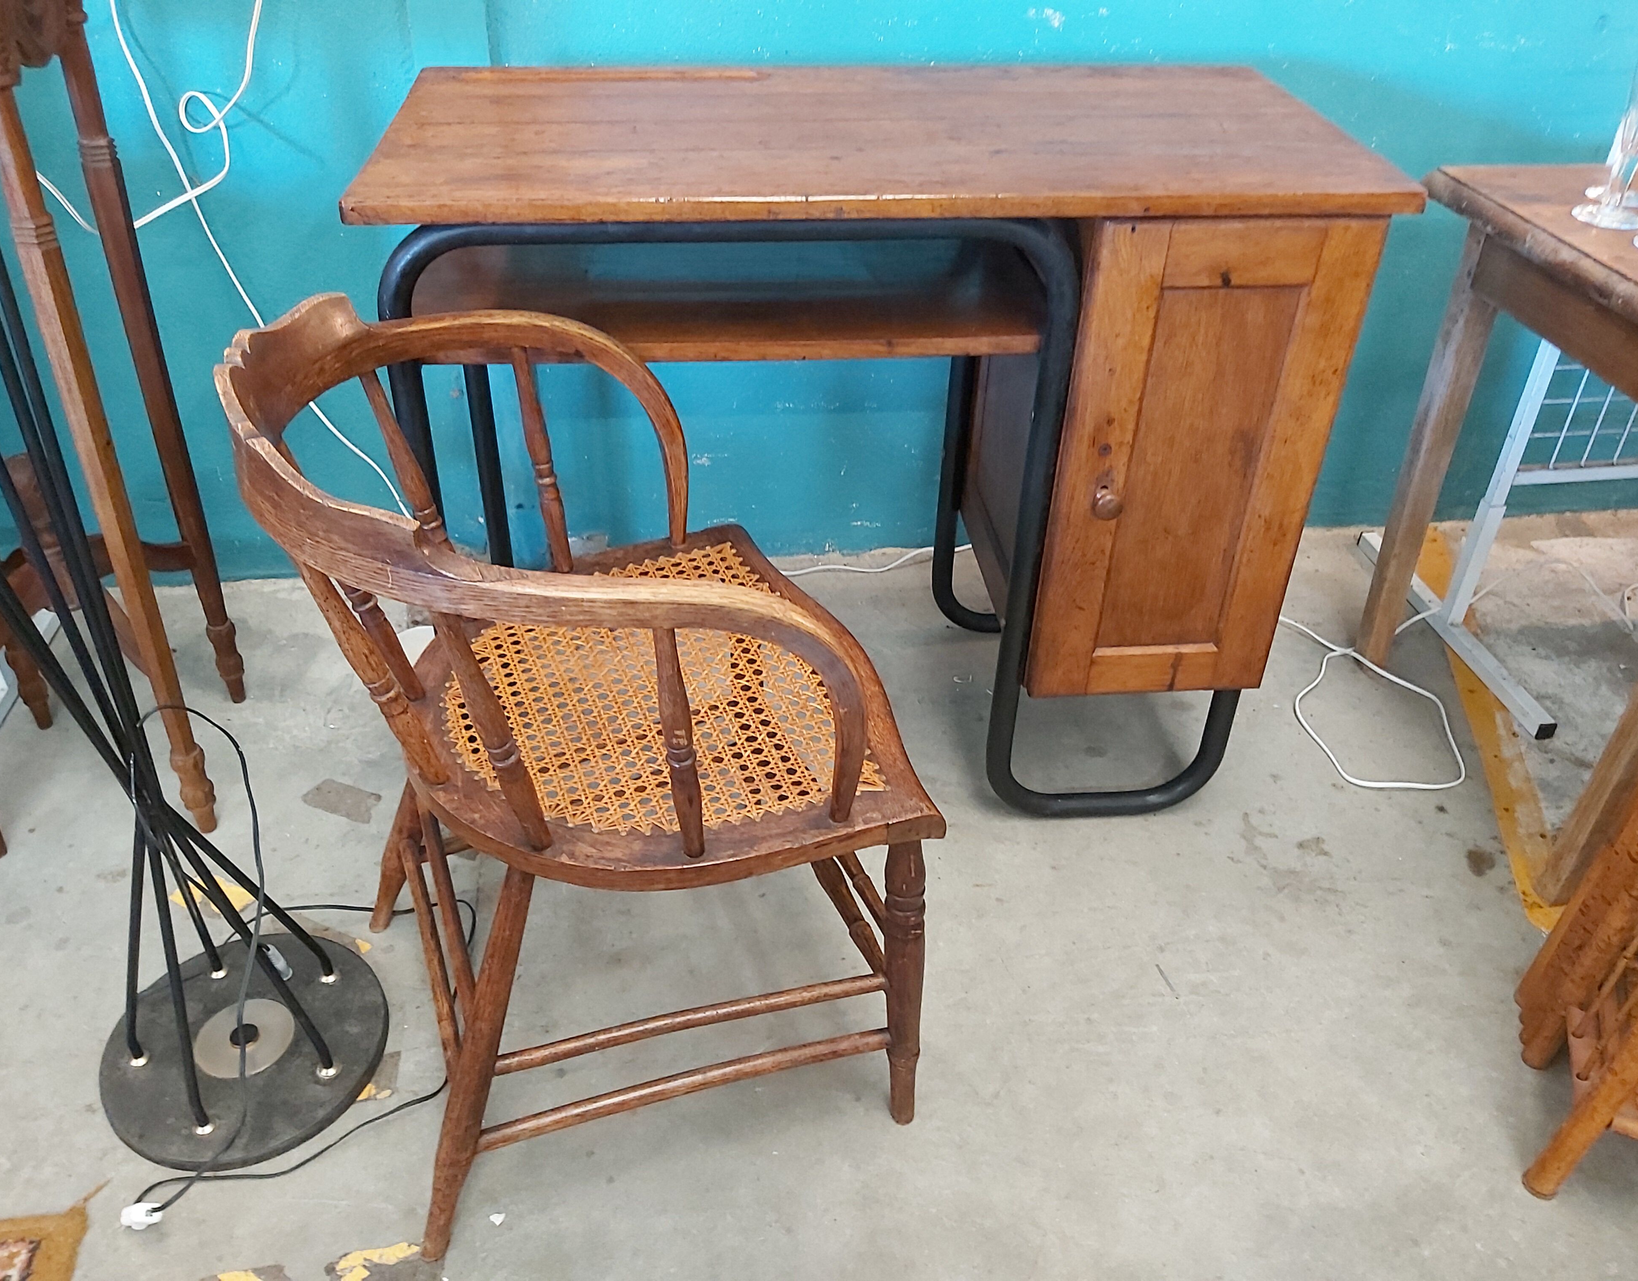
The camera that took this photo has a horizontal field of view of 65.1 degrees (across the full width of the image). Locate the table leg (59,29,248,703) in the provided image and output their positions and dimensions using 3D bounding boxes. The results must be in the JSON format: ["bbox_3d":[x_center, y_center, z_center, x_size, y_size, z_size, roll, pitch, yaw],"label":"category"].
[{"bbox_3d":[-0.786,-0.273,1.553,0.043,0.883,0.043,1,36,-6],"label":"table leg"}]

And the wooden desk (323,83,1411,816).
[{"bbox_3d":[0.050,-0.227,1.592,1.003,0.789,0.485,-2,37,-4],"label":"wooden desk"}]

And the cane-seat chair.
[{"bbox_3d":[-0.208,0.088,1.175,0.494,0.771,0.512,-13,39,-18],"label":"cane-seat chair"}]

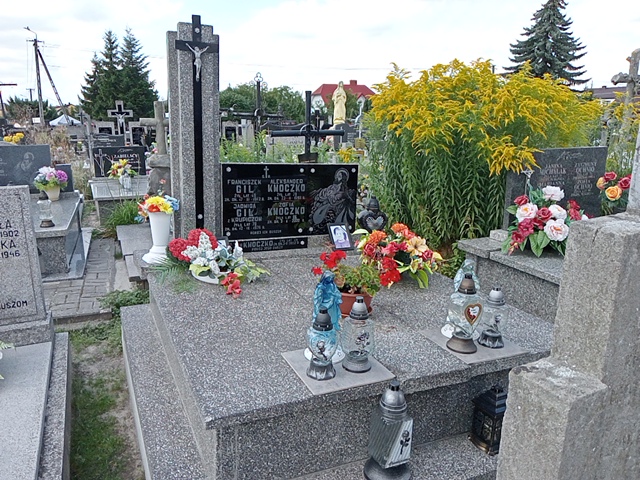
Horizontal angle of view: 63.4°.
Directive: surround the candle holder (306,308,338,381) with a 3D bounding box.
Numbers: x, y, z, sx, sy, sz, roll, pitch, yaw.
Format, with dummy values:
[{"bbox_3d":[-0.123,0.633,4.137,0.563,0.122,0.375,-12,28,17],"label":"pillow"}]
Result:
[{"bbox_3d":[0.012,0.384,1.959,0.119,0.275,0.119,2,14,-1],"label":"candle holder"}]

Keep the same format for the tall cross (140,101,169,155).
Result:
[{"bbox_3d":[-1.596,-1.113,5.146,0.354,0.520,0.103,-4,14,-24],"label":"tall cross"}]

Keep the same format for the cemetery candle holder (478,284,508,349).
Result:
[{"bbox_3d":[0.771,0.331,2.276,0.120,0.258,0.120,3,13,2],"label":"cemetery candle holder"}]

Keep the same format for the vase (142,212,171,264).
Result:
[{"bbox_3d":[-1.046,-0.028,3.388,0.216,0.315,0.216,-4,14,-24],"label":"vase"}]

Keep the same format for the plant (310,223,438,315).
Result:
[{"bbox_3d":[0.342,0.124,2.872,0.475,0.366,0.851,13,18,36],"label":"plant"}]

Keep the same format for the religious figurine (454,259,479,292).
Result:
[{"bbox_3d":[0.671,0.261,2.395,0.163,0.358,0.148,-4,16,-24],"label":"religious figurine"}]

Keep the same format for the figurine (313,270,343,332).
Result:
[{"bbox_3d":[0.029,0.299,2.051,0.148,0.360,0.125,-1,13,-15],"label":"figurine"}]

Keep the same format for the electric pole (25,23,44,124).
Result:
[{"bbox_3d":[-25.740,-14.468,46.915,1.800,8.810,0.600,-5,15,-30],"label":"electric pole"}]

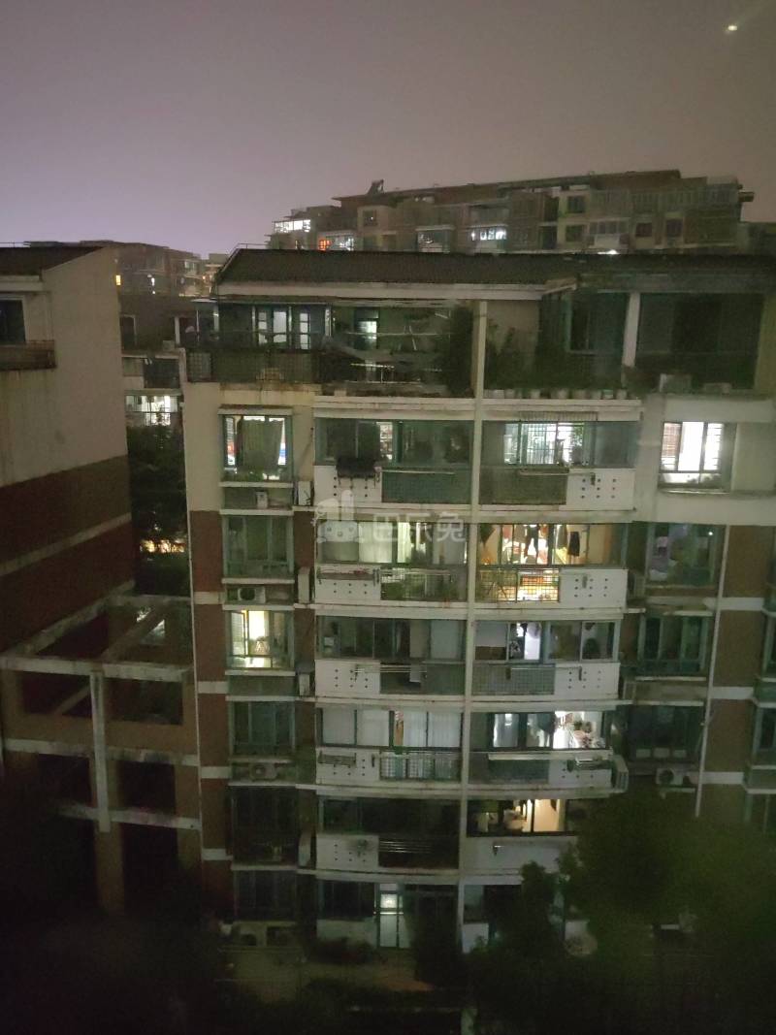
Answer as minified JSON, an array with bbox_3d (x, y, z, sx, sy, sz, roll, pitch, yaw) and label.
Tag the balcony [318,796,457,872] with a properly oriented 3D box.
[{"bbox_3d":[0.001,9.598,25.473,4.378,2.551,1.400,1,13,0],"label":"balcony"}]

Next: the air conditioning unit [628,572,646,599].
[{"bbox_3d":[7.392,2.007,23.929,0.290,0.560,0.820,1,12,-1],"label":"air conditioning unit"}]

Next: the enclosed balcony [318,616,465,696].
[{"bbox_3d":[0.100,3.910,24.175,4.346,2.562,1.400,1,13,0],"label":"enclosed balcony"}]

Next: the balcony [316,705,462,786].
[{"bbox_3d":[0.059,6.702,24.812,4.377,2.671,1.400,1,13,0],"label":"balcony"}]

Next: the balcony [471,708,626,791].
[{"bbox_3d":[4.578,6.710,24.246,4.474,2.580,1.350,1,13,0],"label":"balcony"}]

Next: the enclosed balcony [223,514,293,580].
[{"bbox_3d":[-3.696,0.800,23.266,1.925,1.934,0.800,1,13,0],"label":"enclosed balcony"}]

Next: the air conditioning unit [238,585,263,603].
[{"bbox_3d":[-3.955,2.271,23.486,0.790,0.530,0.320,1,12,-1],"label":"air conditioning unit"}]

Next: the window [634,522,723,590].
[{"bbox_3d":[8.363,1.048,23.283,2.225,1.937,0.800,1,13,0],"label":"window"}]

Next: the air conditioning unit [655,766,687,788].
[{"bbox_3d":[8.623,7.881,24.689,0.824,0.619,0.320,1,13,0],"label":"air conditioning unit"}]

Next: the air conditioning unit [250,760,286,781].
[{"bbox_3d":[-3.770,7.770,24.733,0.880,0.540,0.330,1,12,-1],"label":"air conditioning unit"}]

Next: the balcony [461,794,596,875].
[{"bbox_3d":[4.333,9.393,24.830,4.154,2.650,1.300,1,13,0],"label":"balcony"}]

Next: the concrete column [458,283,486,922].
[{"bbox_3d":[2.421,3.921,23.761,0.210,19.901,0.240,1,11,0],"label":"concrete column"}]

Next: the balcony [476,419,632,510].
[{"bbox_3d":[4.715,-1.583,22.910,4.270,2.482,1.400,1,13,0],"label":"balcony"}]

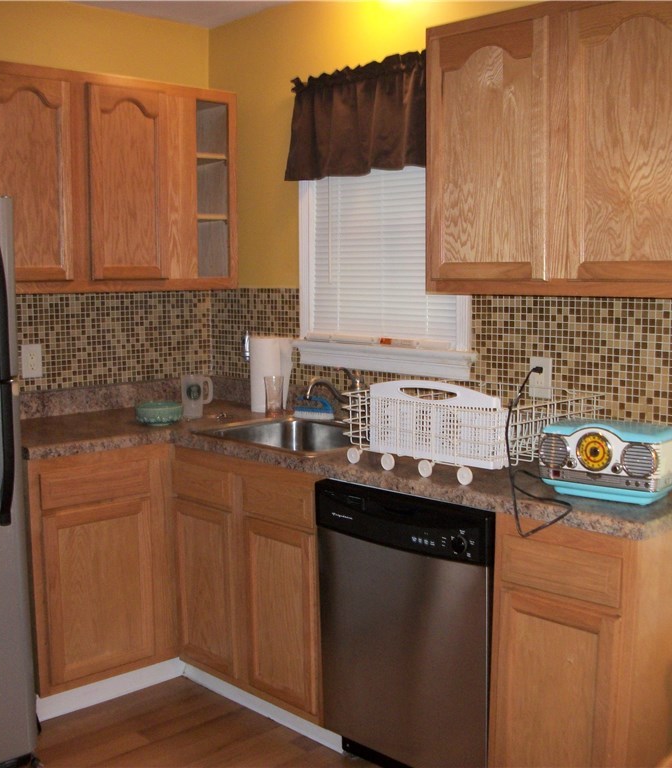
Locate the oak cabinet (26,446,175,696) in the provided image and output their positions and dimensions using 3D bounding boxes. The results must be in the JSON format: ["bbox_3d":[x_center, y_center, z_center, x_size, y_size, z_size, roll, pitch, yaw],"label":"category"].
[{"bbox_3d":[-0.932,0.560,3.254,0.506,0.745,0.594,-6,9,-43],"label":"oak cabinet"}]

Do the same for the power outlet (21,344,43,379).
[{"bbox_3d":[-1.098,-0.077,3.427,0.073,0.117,0.010,-6,9,-43],"label":"power outlet"}]

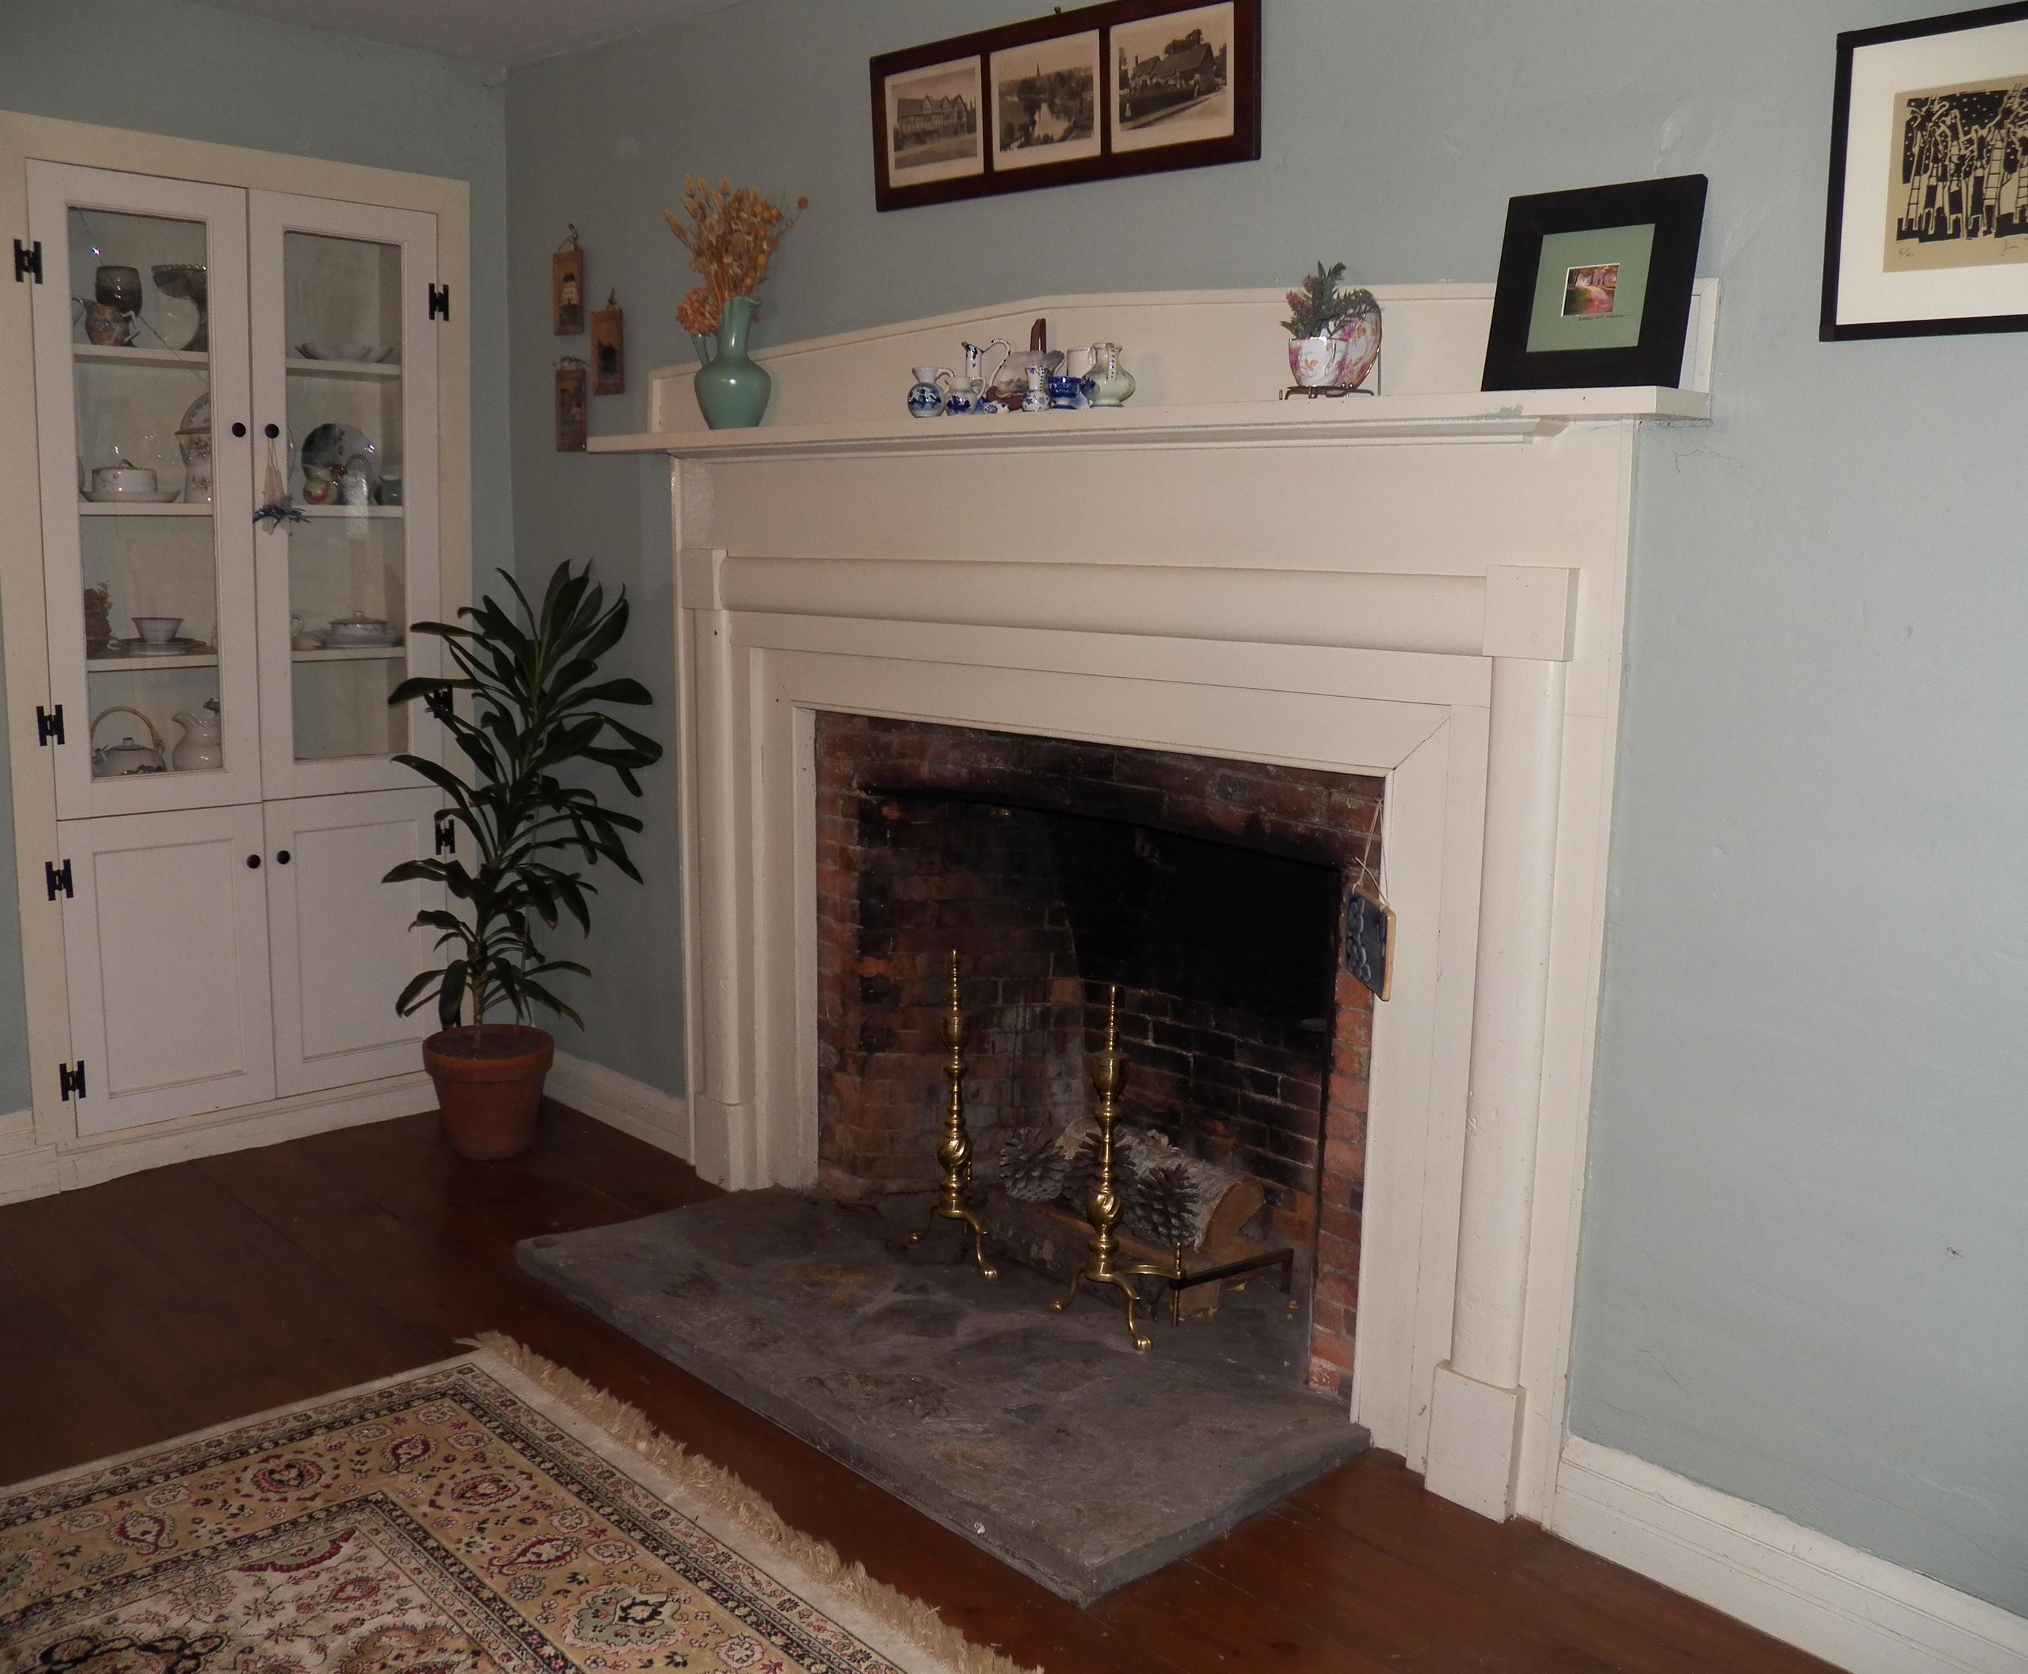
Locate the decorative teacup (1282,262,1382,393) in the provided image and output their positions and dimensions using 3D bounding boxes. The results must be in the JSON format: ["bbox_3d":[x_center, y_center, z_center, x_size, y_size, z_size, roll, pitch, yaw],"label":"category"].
[{"bbox_3d":[0.436,-0.702,2.481,0.115,0.180,0.145,-7,12,-44],"label":"decorative teacup"}]

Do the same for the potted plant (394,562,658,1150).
[{"bbox_3d":[-1.032,0.053,3.830,0.560,1.270,0.530,-1,9,-16],"label":"potted plant"}]

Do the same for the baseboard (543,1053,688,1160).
[{"bbox_3d":[-0.935,0.586,4.108,0.025,0.135,0.700,-7,12,-44],"label":"baseboard"}]

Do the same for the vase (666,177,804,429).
[{"bbox_3d":[-0.526,-1.007,3.407,0.260,0.475,0.190,0,9,-9],"label":"vase"}]

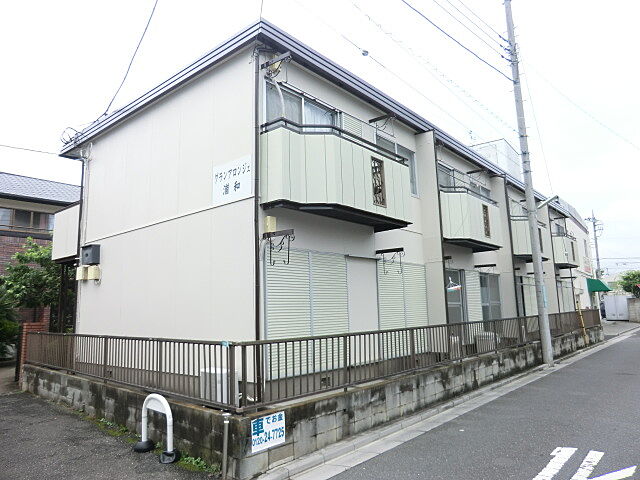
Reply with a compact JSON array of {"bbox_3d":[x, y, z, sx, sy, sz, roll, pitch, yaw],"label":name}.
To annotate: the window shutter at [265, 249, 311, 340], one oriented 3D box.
[{"bbox_3d":[-0.445,1.091,6.652,0.050,1.862,0.960,-9,-11,40],"label":"window shutter"}]

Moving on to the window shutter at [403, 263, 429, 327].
[{"bbox_3d":[2.116,1.490,9.584,0.050,1.905,0.950,-9,-11,40],"label":"window shutter"}]

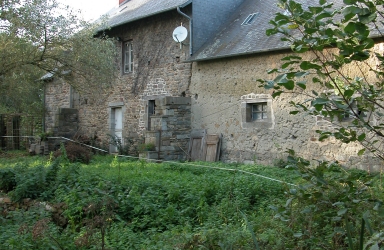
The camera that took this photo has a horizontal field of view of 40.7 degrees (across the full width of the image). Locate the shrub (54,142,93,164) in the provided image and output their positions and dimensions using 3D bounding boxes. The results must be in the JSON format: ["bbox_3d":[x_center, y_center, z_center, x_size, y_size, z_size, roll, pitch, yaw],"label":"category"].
[{"bbox_3d":[-4.350,1.030,19.000,1.400,0.840,1.200,0,0,0],"label":"shrub"}]

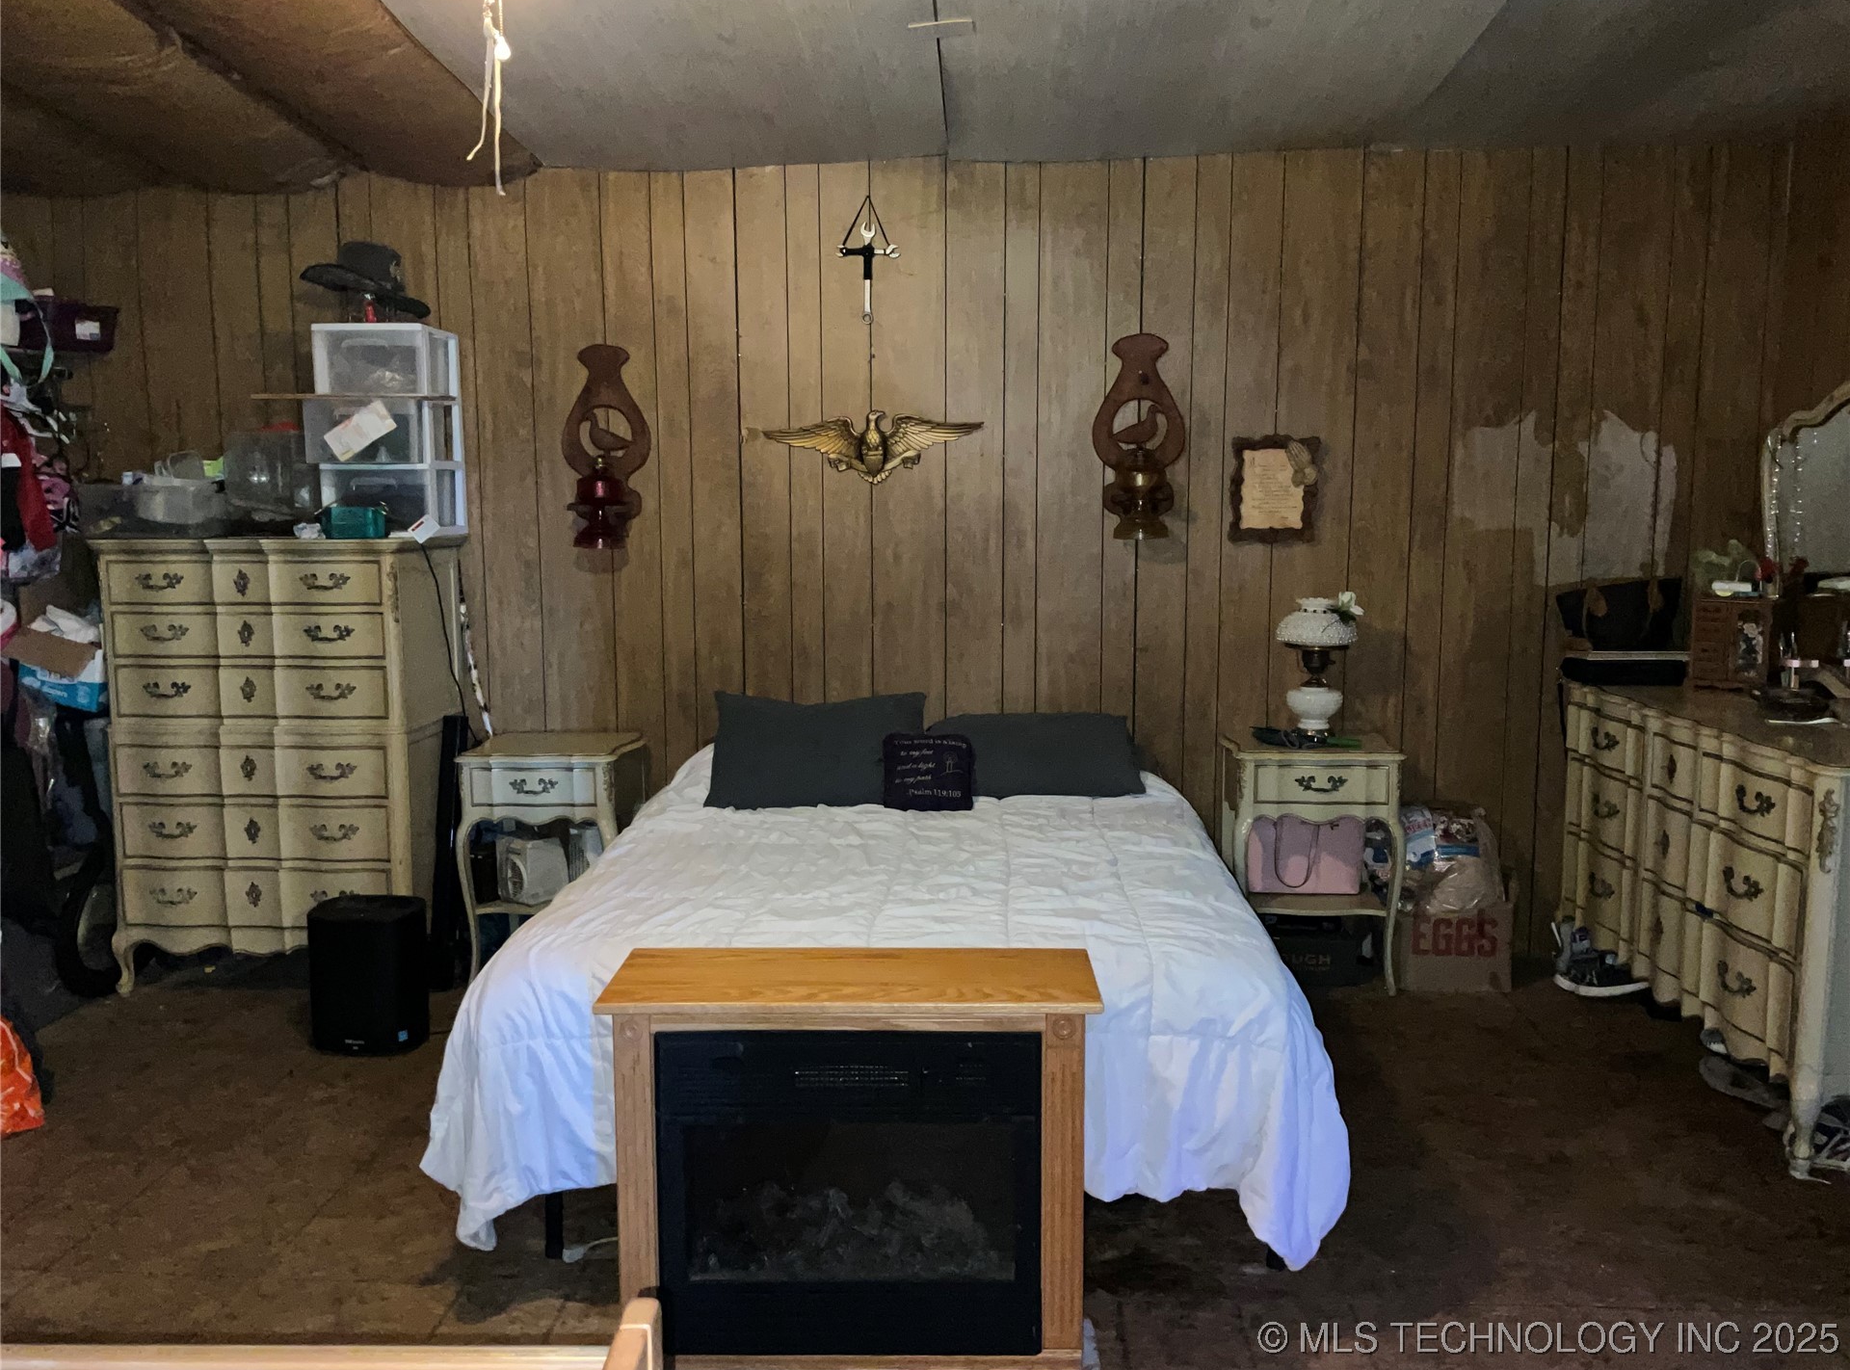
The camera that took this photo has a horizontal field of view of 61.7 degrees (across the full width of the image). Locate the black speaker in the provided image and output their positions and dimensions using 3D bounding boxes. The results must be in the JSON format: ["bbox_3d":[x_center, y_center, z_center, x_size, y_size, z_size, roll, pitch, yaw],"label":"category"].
[{"bbox_3d":[-1.466,0.759,4.092,0.250,0.365,0.230,2,7,14],"label":"black speaker"}]

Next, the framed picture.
[{"bbox_3d":[1.054,-0.589,4.663,0.275,0.325,0.030,0,7,4],"label":"framed picture"}]

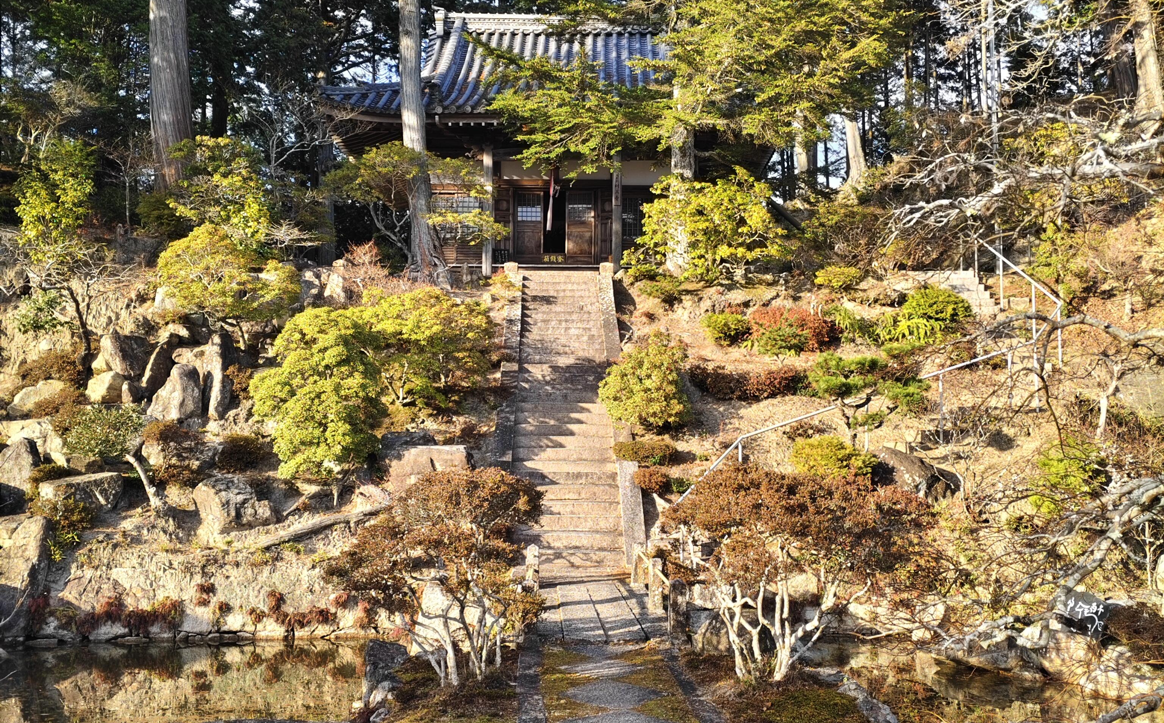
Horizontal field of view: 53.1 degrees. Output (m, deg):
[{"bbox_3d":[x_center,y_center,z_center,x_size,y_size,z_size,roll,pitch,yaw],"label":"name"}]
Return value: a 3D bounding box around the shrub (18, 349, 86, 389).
[{"bbox_3d":[-7.120,0.106,15.700,0.840,0.539,0.800,0,-4,-3],"label":"shrub"}]

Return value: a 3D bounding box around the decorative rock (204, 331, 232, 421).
[{"bbox_3d":[-5.367,0.206,17.200,0.409,1.316,0.500,0,-1,0],"label":"decorative rock"}]

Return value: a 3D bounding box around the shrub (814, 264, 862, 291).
[{"bbox_3d":[5.048,-1.639,23.000,0.973,0.522,0.900,0,-1,0],"label":"shrub"}]

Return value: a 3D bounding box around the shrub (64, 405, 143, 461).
[{"bbox_3d":[-5.827,0.871,14.200,0.930,0.680,0.880,0,-5,0],"label":"shrub"}]

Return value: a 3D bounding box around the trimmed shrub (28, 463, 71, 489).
[{"bbox_3d":[-6.066,1.304,13.300,0.480,0.330,0.480,0,-4,-3],"label":"trimmed shrub"}]

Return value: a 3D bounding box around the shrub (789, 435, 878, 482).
[{"bbox_3d":[3.165,1.239,14.700,1.100,0.620,0.950,0,-5,0],"label":"shrub"}]

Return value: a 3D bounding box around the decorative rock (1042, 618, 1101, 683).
[{"bbox_3d":[4.318,2.561,10.300,0.520,0.540,0.500,0,-5,0],"label":"decorative rock"}]

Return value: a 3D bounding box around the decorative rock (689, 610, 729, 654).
[{"bbox_3d":[0.972,2.064,8.900,0.310,0.340,0.330,0,-5,0],"label":"decorative rock"}]

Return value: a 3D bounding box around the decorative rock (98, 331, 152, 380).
[{"bbox_3d":[-6.264,-0.084,16.000,0.640,0.666,0.650,0,-4,-3],"label":"decorative rock"}]

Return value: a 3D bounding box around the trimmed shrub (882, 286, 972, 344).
[{"bbox_3d":[5.151,-0.684,17.500,1.280,0.874,1.150,0,-4,-3],"label":"trimmed shrub"}]

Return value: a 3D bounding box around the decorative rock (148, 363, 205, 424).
[{"bbox_3d":[-5.941,0.451,17.000,0.825,0.878,0.600,0,-1,0],"label":"decorative rock"}]

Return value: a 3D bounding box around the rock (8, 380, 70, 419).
[{"bbox_3d":[-7.007,0.493,15.100,0.820,0.500,0.650,0,-4,-3],"label":"rock"}]

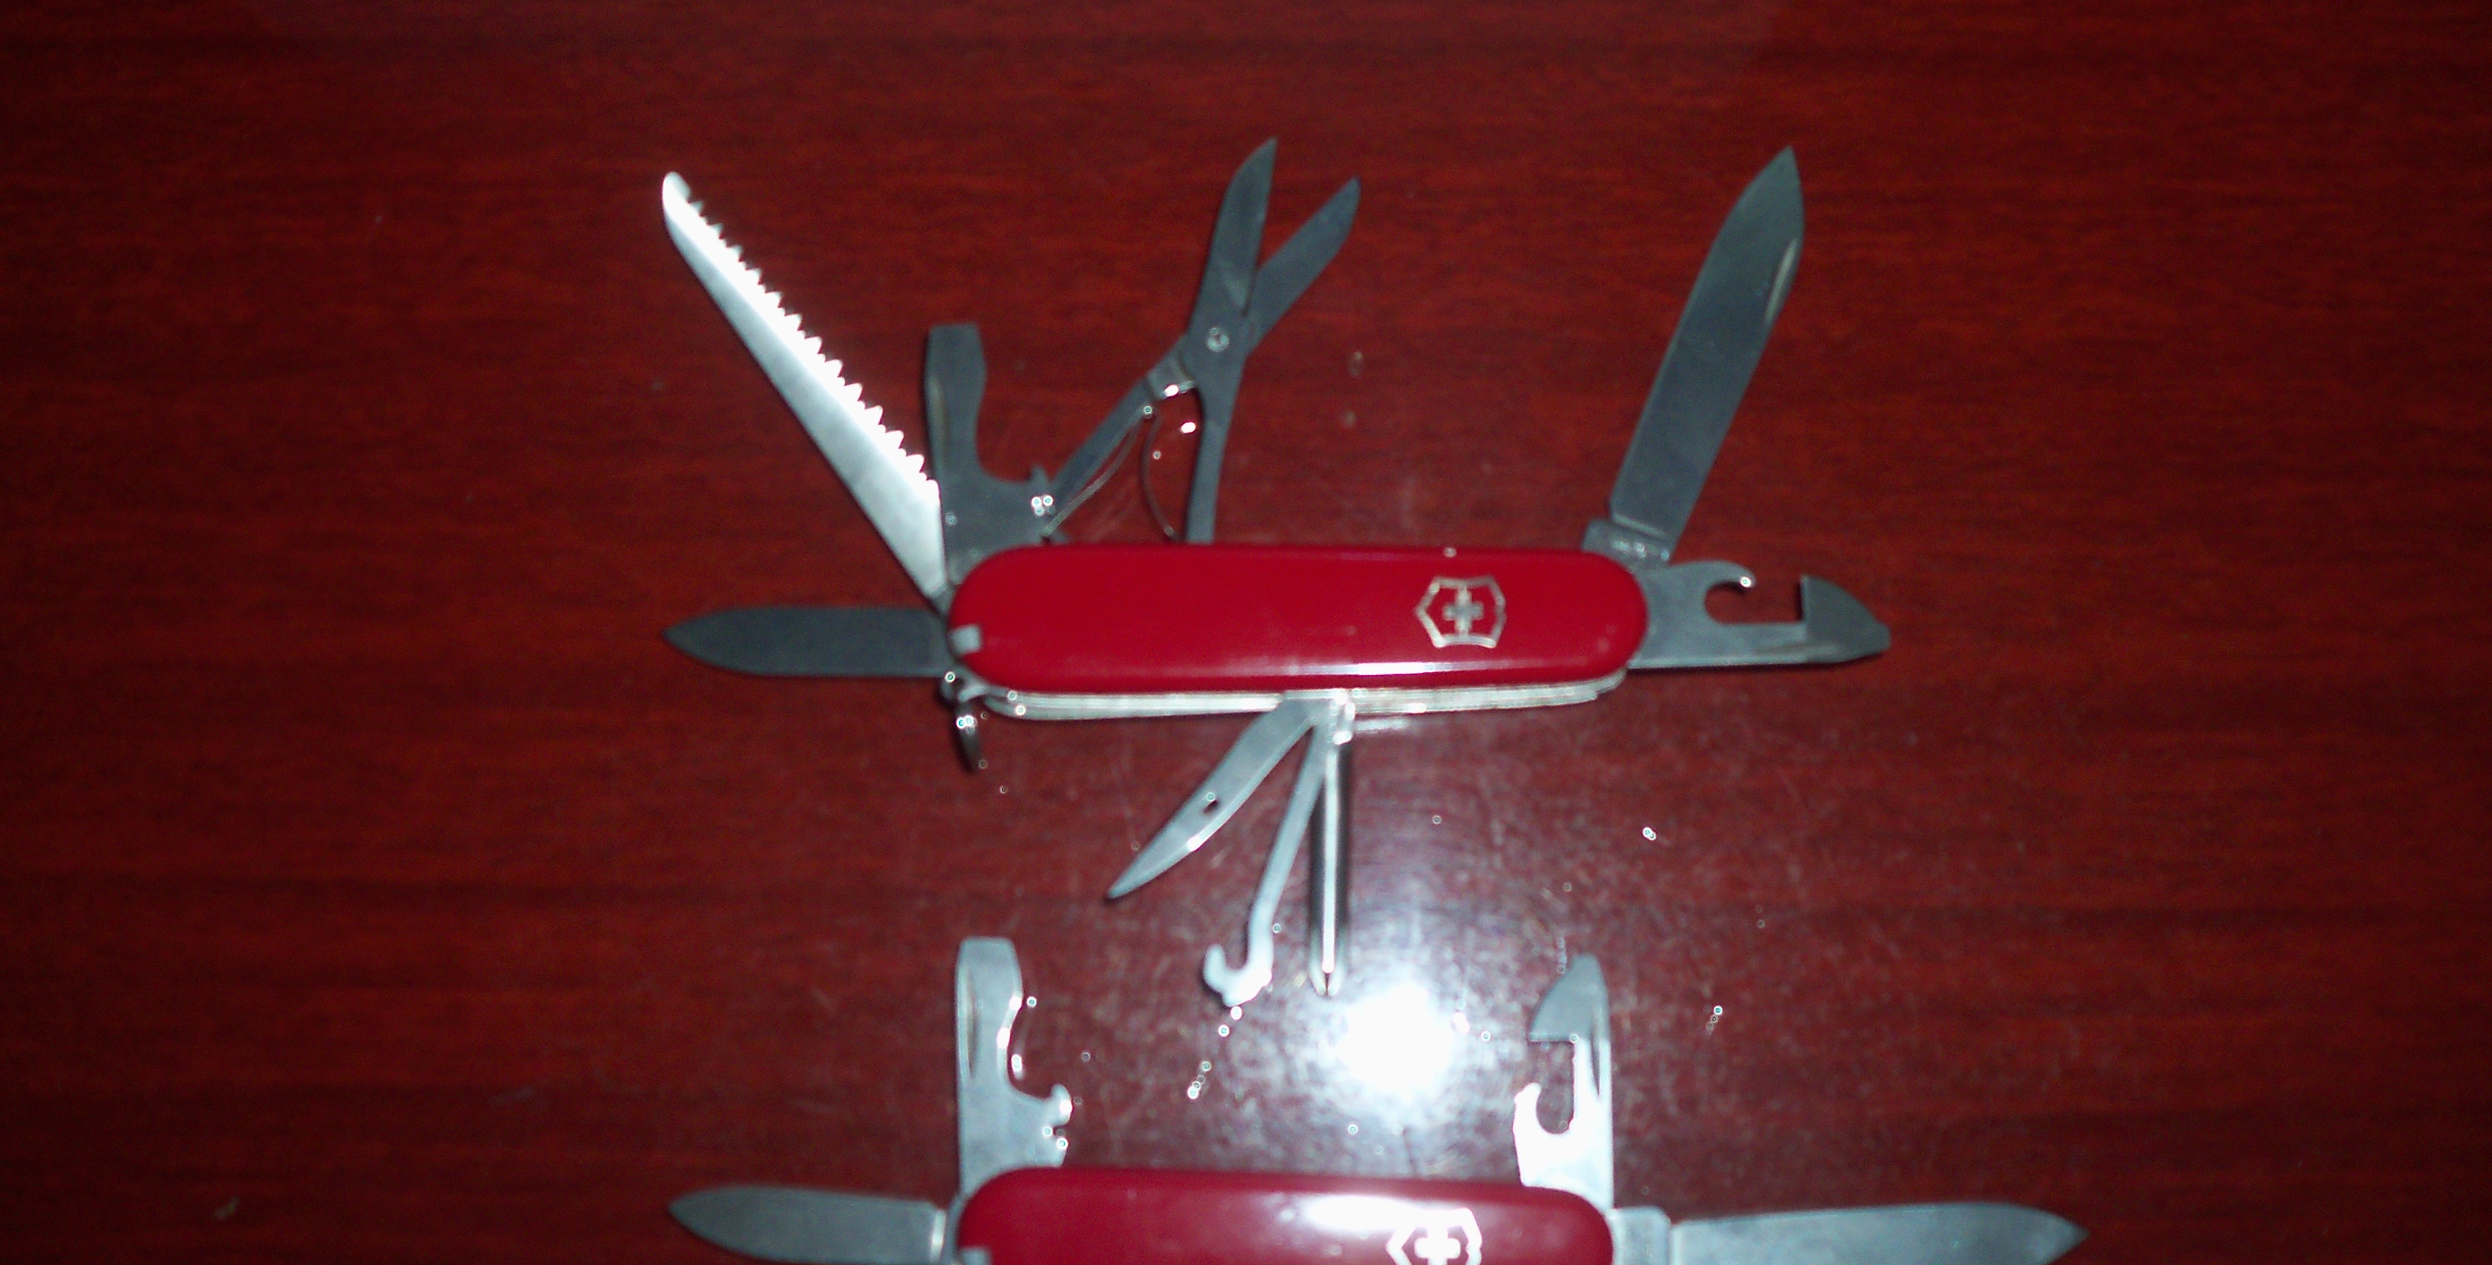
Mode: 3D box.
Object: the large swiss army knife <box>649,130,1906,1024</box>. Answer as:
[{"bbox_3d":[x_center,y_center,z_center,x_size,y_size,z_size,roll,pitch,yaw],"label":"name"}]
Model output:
[{"bbox_3d":[0.001,-0.010,0.328,0.167,0.021,0.118,0,80,3],"label":"large swiss army knife"}]

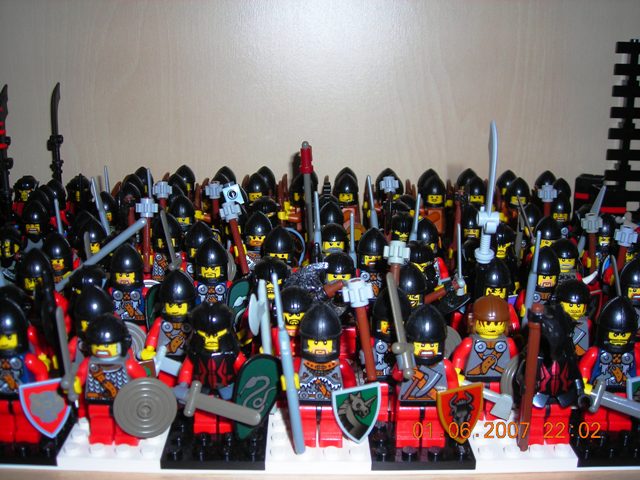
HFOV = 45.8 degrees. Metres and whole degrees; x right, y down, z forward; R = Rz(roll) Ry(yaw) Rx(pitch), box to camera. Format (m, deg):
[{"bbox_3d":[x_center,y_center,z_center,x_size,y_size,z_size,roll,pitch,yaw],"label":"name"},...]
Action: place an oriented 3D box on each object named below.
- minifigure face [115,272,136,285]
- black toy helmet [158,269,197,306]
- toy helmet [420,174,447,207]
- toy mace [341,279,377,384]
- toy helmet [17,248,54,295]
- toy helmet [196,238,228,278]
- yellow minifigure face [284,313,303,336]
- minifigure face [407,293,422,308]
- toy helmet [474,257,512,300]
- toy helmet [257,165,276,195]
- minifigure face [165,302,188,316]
[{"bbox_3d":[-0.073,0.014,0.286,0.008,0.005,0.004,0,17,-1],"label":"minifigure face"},{"bbox_3d":[-0.049,0.017,0.261,0.012,0.015,0.013,-2,17,-9],"label":"black toy helmet"},{"bbox_3d":[0.065,-0.028,0.428,0.013,0.017,0.014,2,16,3],"label":"toy helmet"},{"bbox_3d":[0.014,0.029,0.240,0.010,0.036,0.010,-3,20,20],"label":"toy mace"},{"bbox_3d":[-0.105,0.011,0.279,0.012,0.016,0.013,-4,16,-14],"label":"toy helmet"},{"bbox_3d":[-0.043,0.007,0.302,0.013,0.017,0.014,0,16,-4],"label":"toy helmet"},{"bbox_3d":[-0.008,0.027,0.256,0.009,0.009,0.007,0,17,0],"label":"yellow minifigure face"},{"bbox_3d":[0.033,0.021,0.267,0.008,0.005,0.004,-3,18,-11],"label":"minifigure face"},{"bbox_3d":[0.063,0.014,0.274,0.013,0.017,0.013,2,17,8],"label":"toy helmet"},{"bbox_3d":[-0.031,-0.033,0.427,0.012,0.017,0.013,0,17,-1],"label":"toy helmet"},{"bbox_3d":[-0.049,0.023,0.262,0.008,0.005,0.005,-2,17,-6],"label":"minifigure face"}]

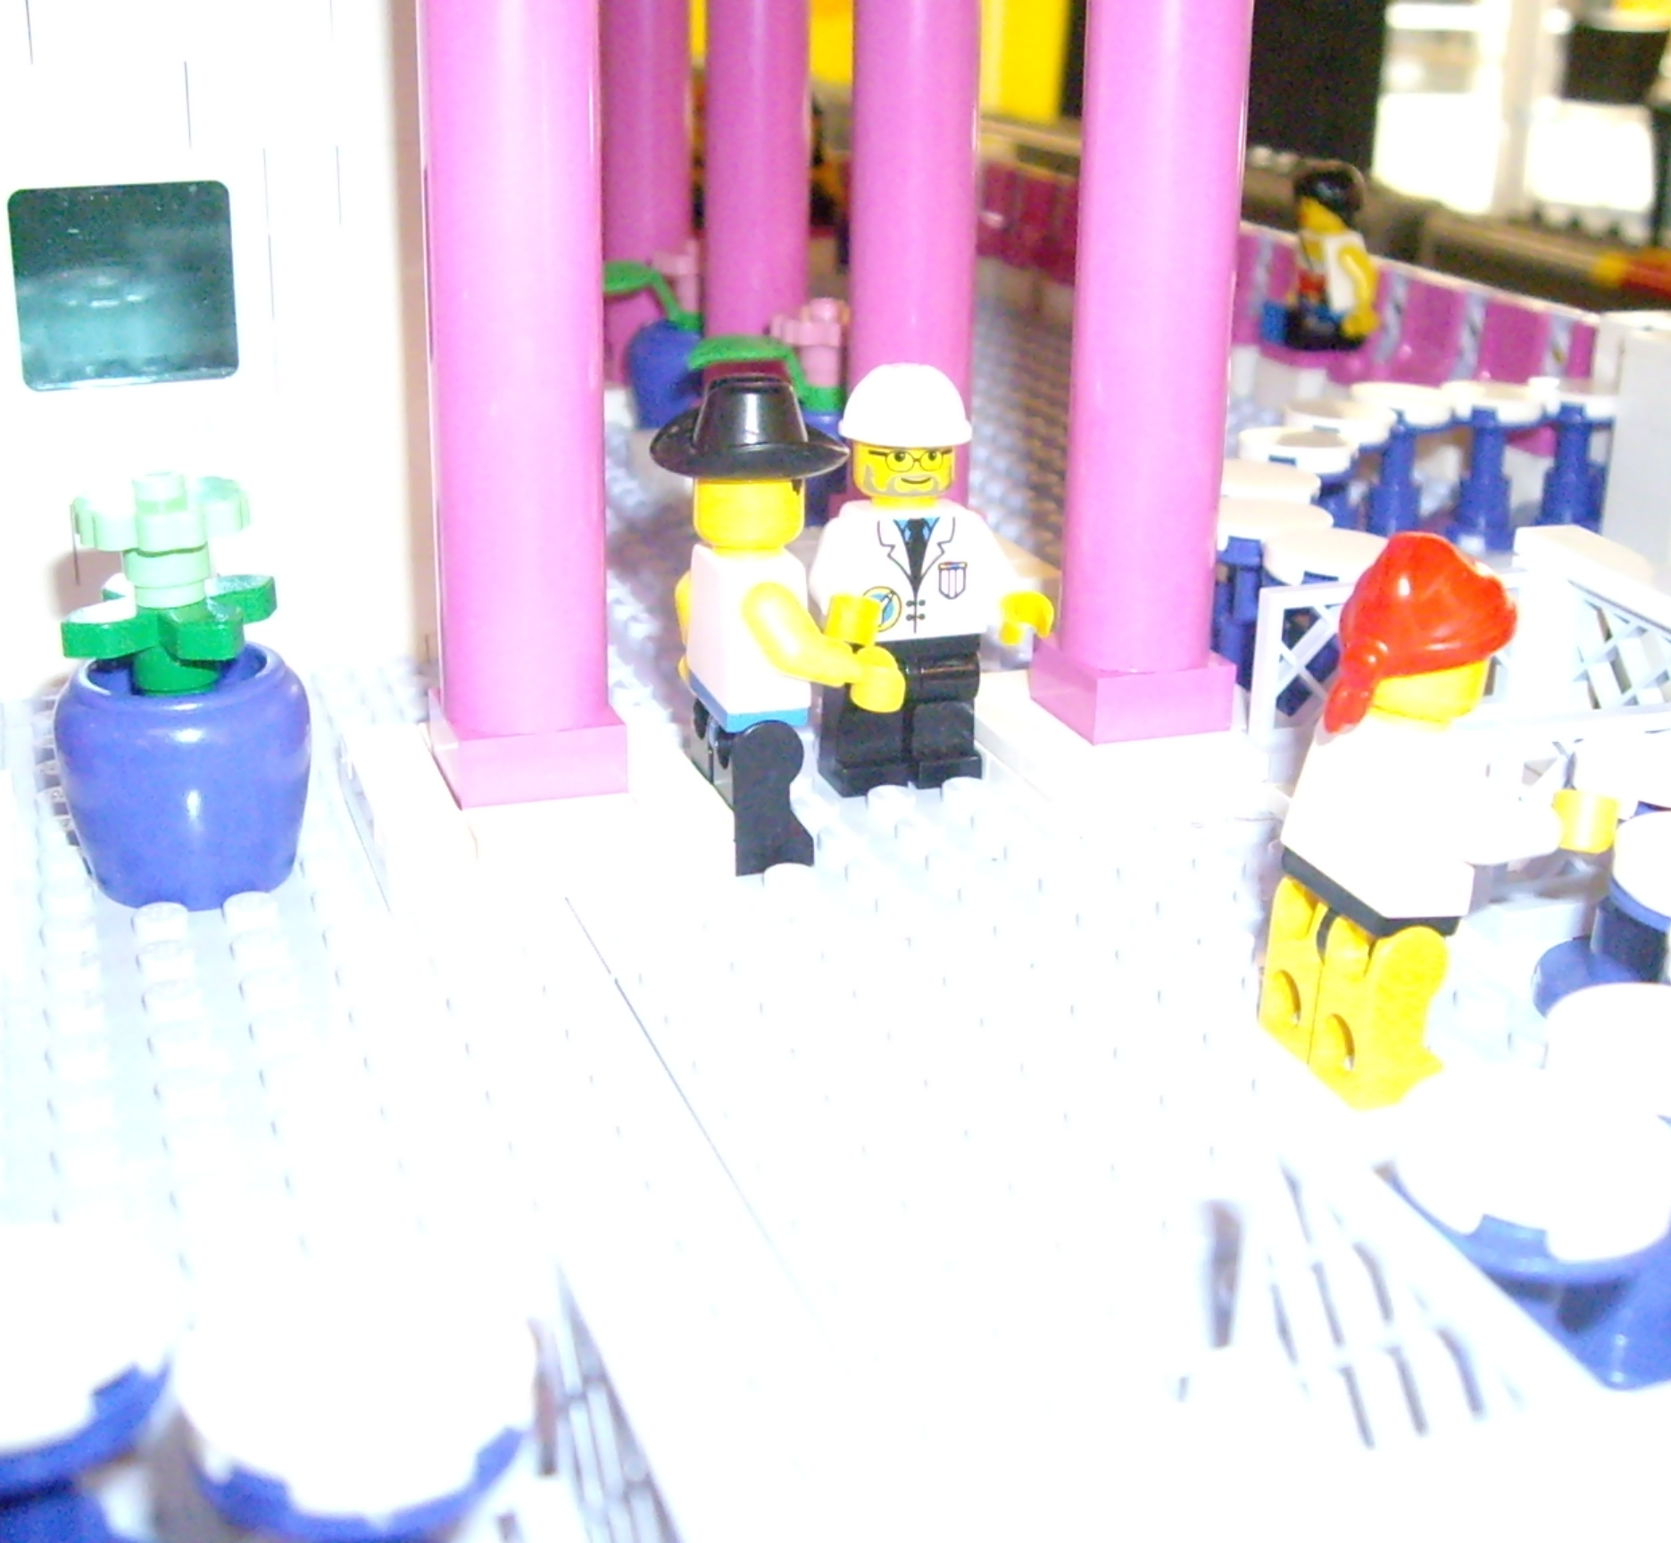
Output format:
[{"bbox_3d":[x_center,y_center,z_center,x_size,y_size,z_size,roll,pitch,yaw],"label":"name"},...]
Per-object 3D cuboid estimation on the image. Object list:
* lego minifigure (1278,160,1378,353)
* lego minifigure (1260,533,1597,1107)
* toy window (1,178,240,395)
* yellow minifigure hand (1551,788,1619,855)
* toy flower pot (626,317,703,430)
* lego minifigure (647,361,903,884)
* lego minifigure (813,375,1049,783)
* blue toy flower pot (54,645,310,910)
[{"bbox_3d":[0.090,-0.096,0.415,0.016,0.033,0.024,-6,22,-19],"label":"lego minifigure"},{"bbox_3d":[0.045,0.002,0.174,0.021,0.043,0.024,-6,22,-19],"label":"lego minifigure"},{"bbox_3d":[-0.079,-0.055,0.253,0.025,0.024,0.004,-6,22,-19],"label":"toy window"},{"bbox_3d":[0.055,0.003,0.167,0.006,0.005,0.005,-6,22,-19],"label":"yellow minifigure hand"},{"bbox_3d":[-0.025,-0.067,0.393,0.022,0.020,0.022,1,21,-1],"label":"toy flower pot"},{"bbox_3d":[-0.006,-0.014,0.213,0.021,0.045,0.024,-6,22,-19],"label":"lego minifigure"},{"bbox_3d":[0.009,-0.018,0.226,0.025,0.043,0.018,-6,22,-19],"label":"lego minifigure"},{"bbox_3d":[-0.059,0.000,0.206,0.022,0.020,0.022,-6,22,-19],"label":"blue toy flower pot"}]

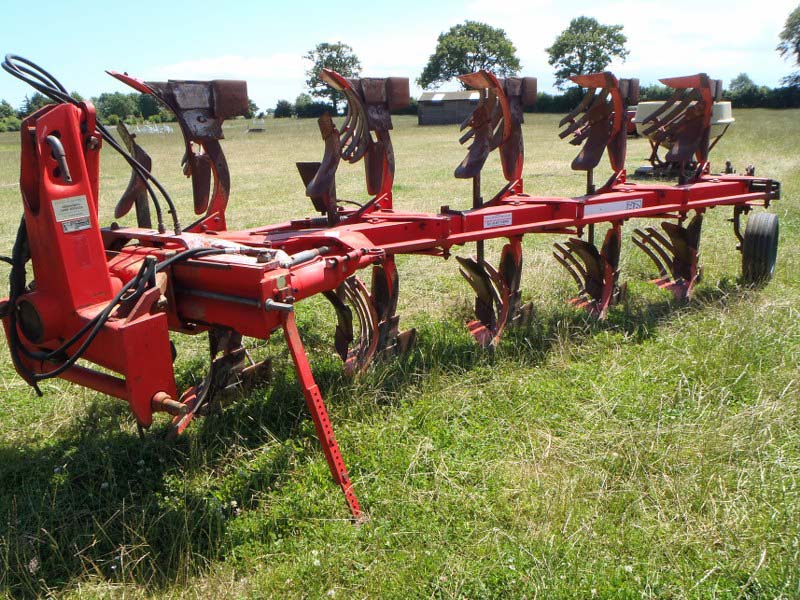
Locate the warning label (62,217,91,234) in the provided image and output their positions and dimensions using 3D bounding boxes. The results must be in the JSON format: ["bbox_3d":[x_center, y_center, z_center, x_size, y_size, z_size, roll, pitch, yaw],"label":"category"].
[{"bbox_3d":[-1.119,-0.260,2.246,0.004,0.037,0.101,8,21,32],"label":"warning label"}]

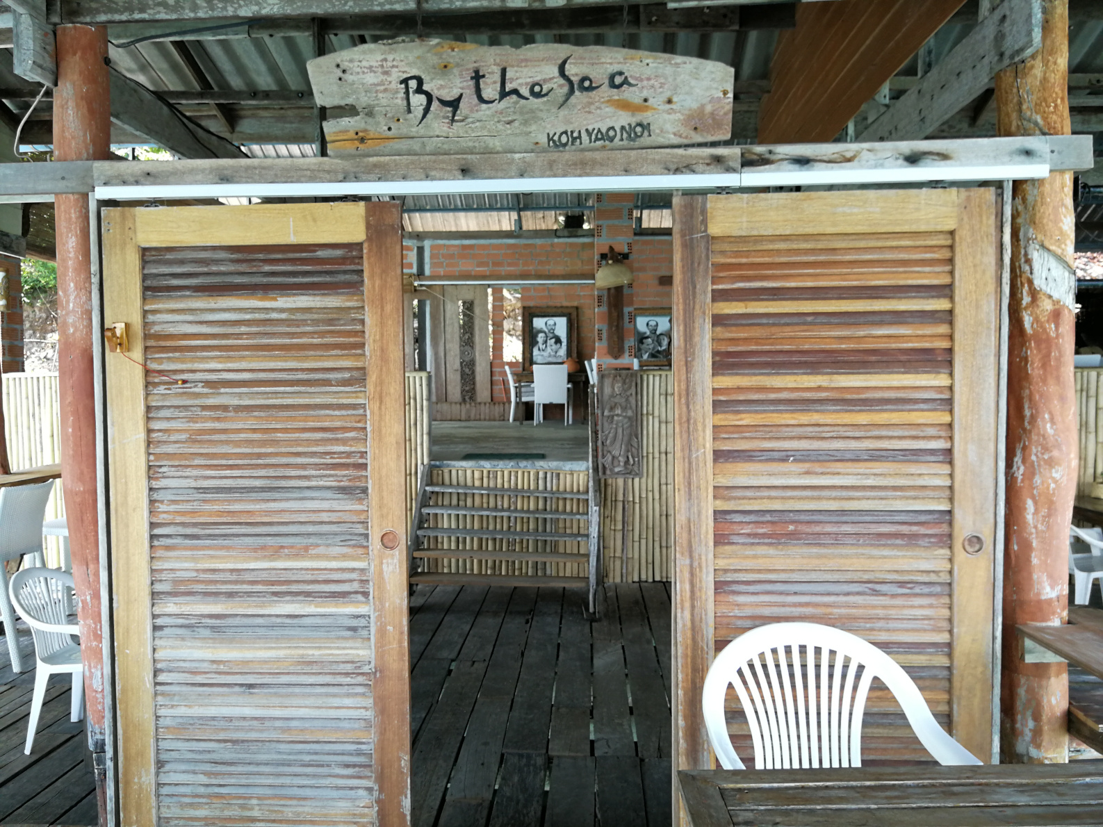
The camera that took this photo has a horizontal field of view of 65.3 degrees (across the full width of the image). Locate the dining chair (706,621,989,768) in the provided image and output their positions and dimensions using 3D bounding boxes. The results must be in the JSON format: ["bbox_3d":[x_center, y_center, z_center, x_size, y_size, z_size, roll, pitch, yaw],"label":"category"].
[{"bbox_3d":[0.655,0.984,2.030,0.570,0.830,0.560,-1,4,-3],"label":"dining chair"}]

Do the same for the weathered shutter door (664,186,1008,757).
[{"bbox_3d":[0.812,0.373,2.485,0.900,2.020,0.045,0,4,3],"label":"weathered shutter door"}]

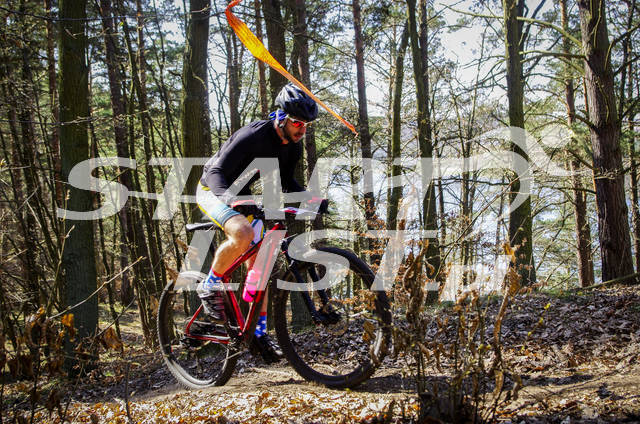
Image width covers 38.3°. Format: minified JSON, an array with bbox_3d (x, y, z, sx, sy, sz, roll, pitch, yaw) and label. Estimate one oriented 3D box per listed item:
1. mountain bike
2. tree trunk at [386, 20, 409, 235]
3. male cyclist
[{"bbox_3d":[-0.369,0.492,5.176,1.830,1.040,0.720,-9,-2,43],"label":"mountain bike"},{"bbox_3d":[1.335,-1.344,16.000,0.210,4.000,0.210,3,3,0],"label":"tree trunk"},{"bbox_3d":[-0.347,0.105,5.125,0.930,1.540,0.680,1,4,43],"label":"male cyclist"}]

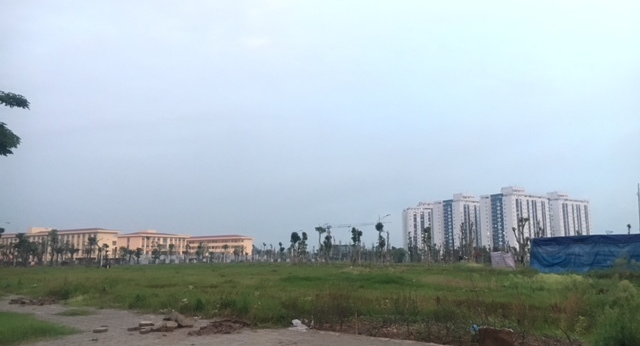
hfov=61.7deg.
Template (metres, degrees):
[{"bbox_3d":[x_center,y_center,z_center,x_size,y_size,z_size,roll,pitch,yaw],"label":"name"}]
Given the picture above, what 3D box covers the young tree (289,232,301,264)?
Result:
[{"bbox_3d":[-3.747,11.546,82.000,1.840,5.050,1.780,0,-9,0],"label":"young tree"}]

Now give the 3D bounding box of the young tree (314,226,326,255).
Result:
[{"bbox_3d":[0.116,11.222,83.000,1.780,5.730,1.730,0,-9,0],"label":"young tree"}]

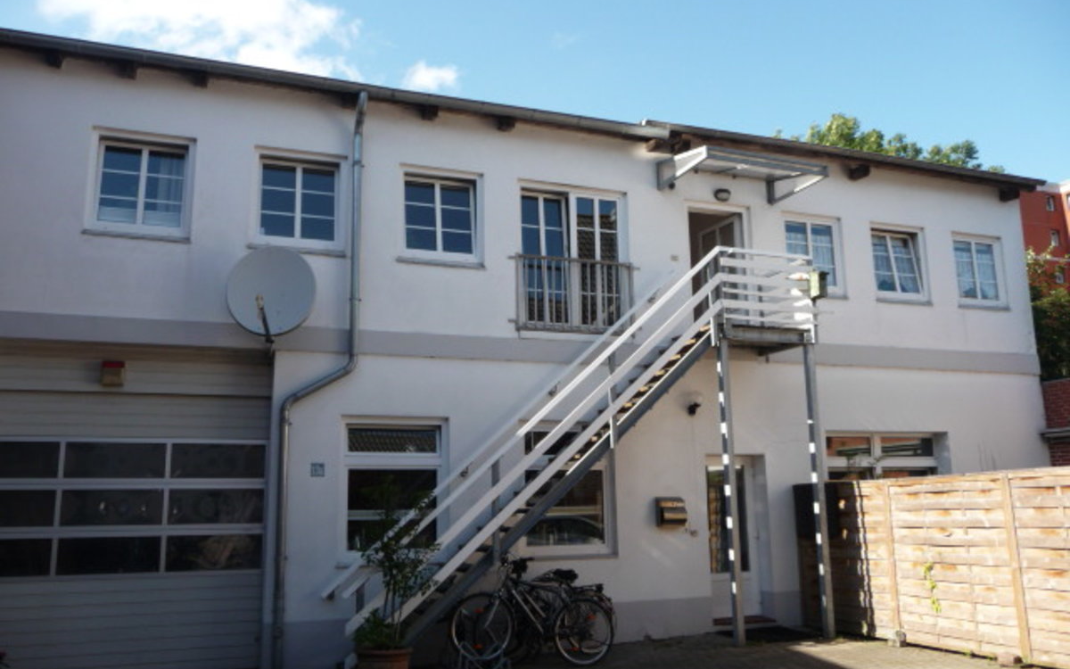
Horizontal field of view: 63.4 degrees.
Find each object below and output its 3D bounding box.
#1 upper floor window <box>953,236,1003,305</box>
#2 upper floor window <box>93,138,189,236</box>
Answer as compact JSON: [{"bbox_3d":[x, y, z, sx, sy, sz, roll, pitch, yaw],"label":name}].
[{"bbox_3d":[7.146,-1.019,13.935,0.950,1.100,0.130,3,-12,-20],"label":"upper floor window"},{"bbox_3d":[-4.384,-1.660,9.643,0.950,1.100,0.130,3,-12,-20],"label":"upper floor window"}]

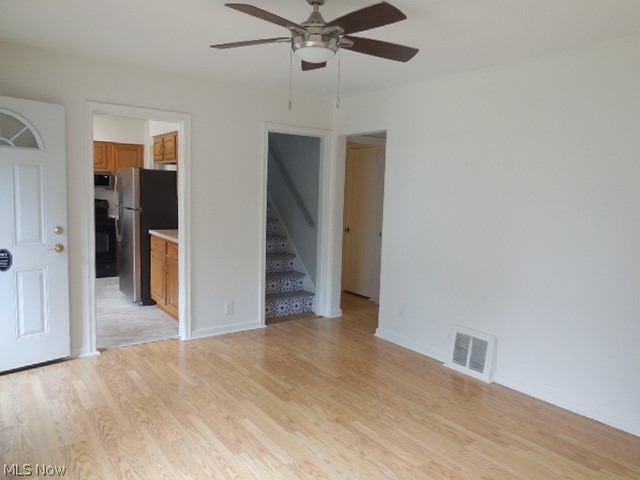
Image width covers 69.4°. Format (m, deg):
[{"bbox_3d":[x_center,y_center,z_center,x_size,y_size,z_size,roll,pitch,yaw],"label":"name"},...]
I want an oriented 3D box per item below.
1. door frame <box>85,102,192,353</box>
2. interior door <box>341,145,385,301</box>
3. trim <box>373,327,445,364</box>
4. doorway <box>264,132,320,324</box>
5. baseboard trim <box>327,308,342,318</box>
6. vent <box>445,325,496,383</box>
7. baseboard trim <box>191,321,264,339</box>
[{"bbox_3d":[-1.591,-0.085,4.106,0.884,2.116,0.133,-3,8,-36],"label":"door frame"},{"bbox_3d":[0.564,-0.272,6.379,0.118,2.116,0.858,-3,8,-36],"label":"interior door"},{"bbox_3d":[0.847,0.987,4.366,0.022,0.080,0.895,-3,8,-36],"label":"trim"},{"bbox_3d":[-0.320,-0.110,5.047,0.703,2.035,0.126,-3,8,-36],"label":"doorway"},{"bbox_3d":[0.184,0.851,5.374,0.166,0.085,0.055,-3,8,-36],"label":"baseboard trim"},{"bbox_3d":[1.225,0.921,3.804,0.052,0.360,0.431,-3,8,-36],"label":"vent"},{"bbox_3d":[-0.922,0.899,4.679,0.784,0.075,0.022,-3,8,-36],"label":"baseboard trim"}]

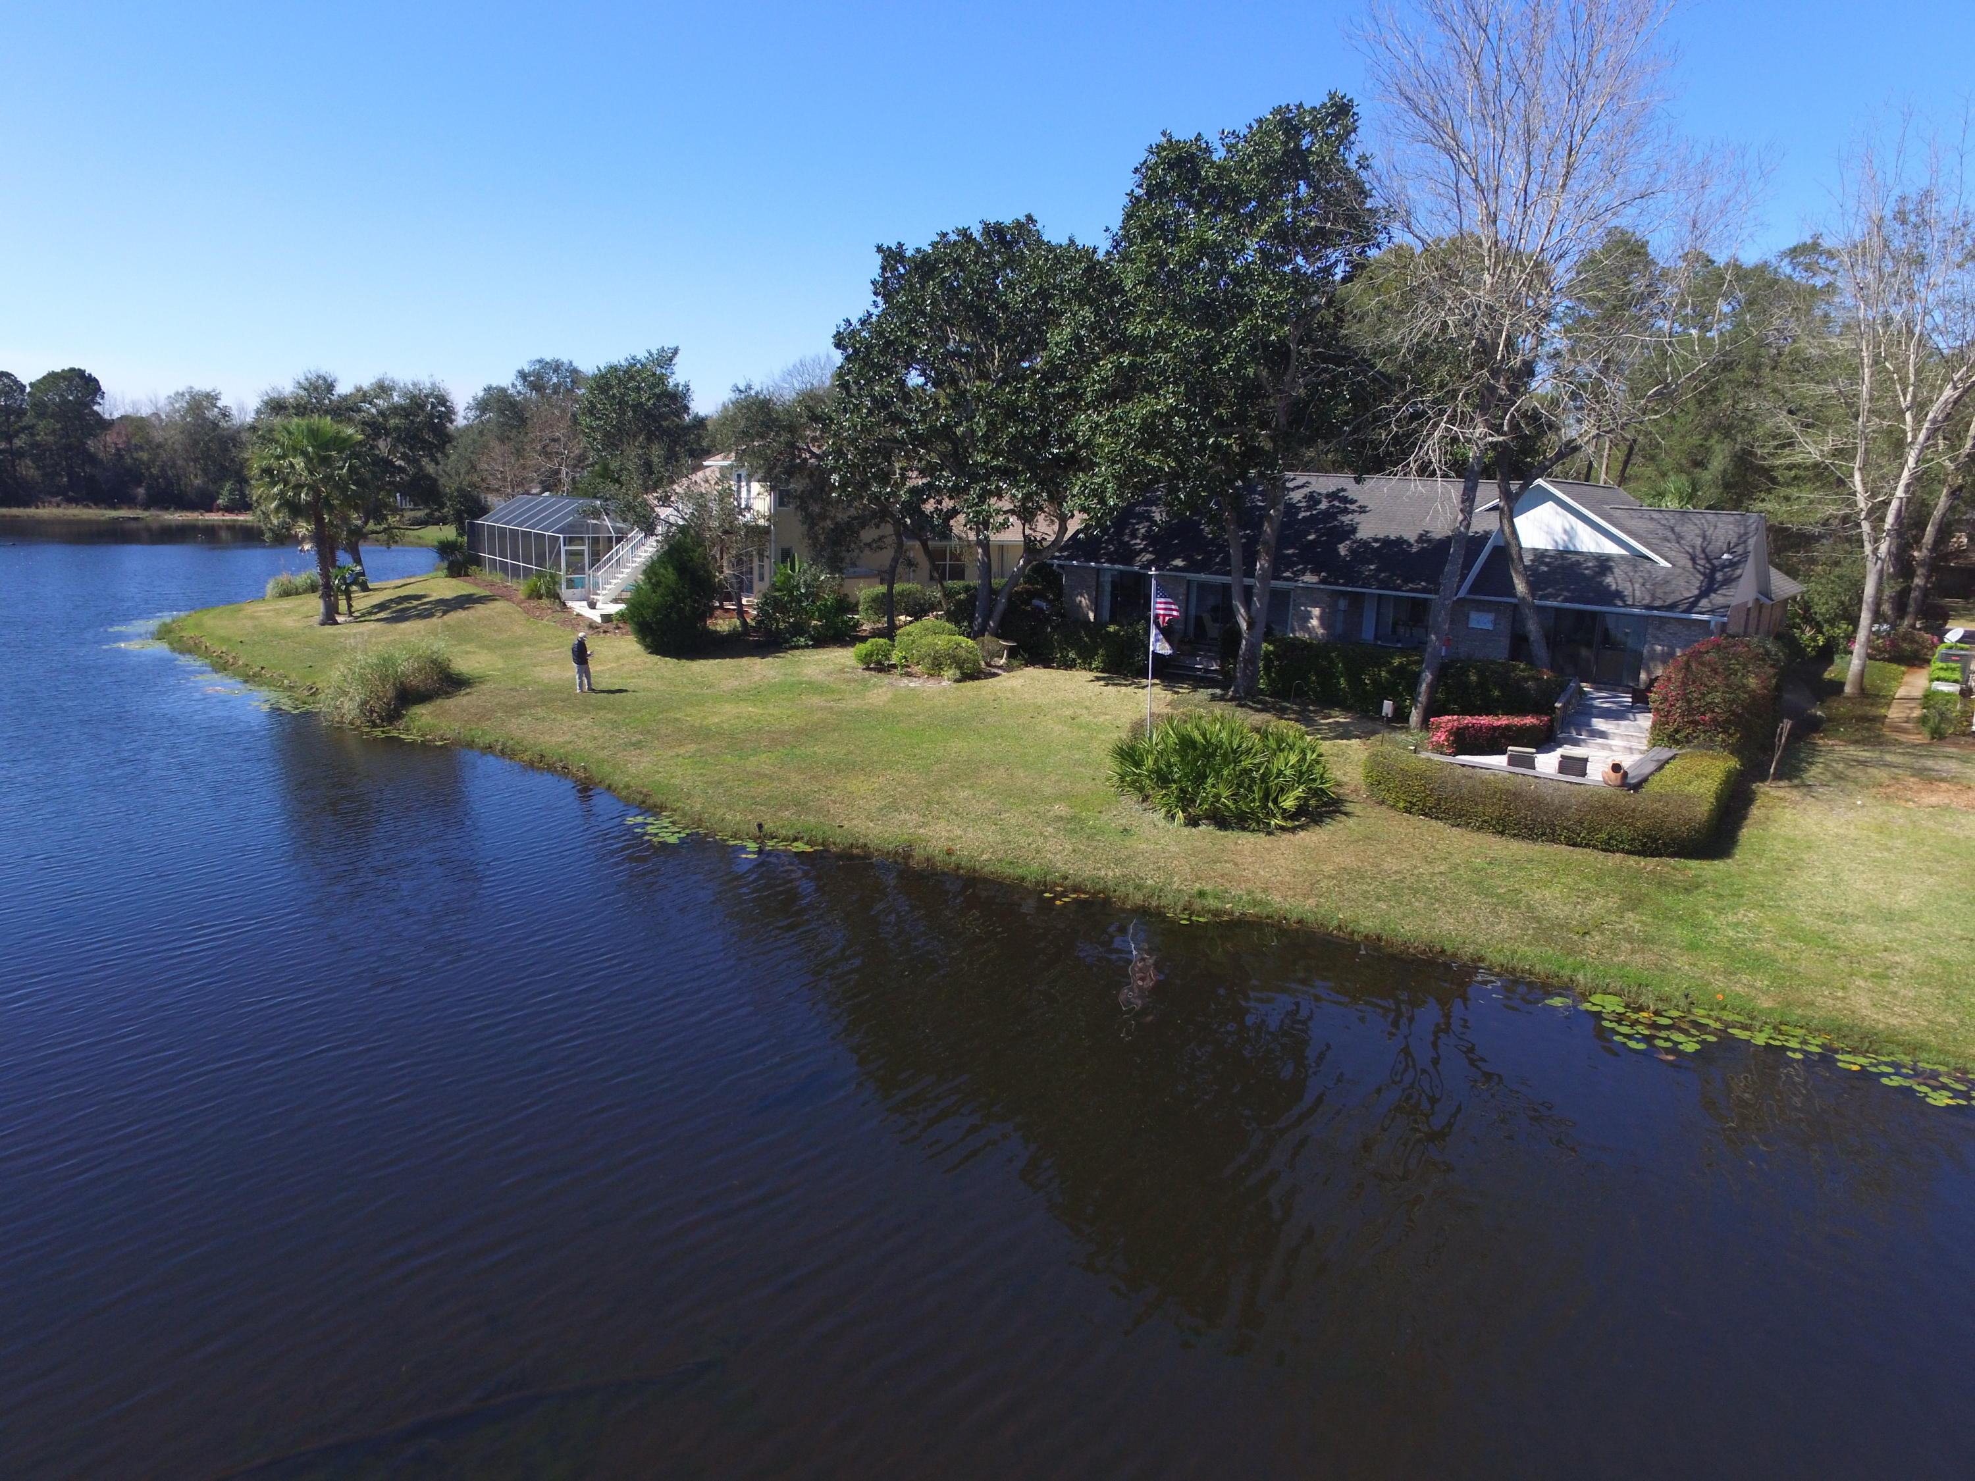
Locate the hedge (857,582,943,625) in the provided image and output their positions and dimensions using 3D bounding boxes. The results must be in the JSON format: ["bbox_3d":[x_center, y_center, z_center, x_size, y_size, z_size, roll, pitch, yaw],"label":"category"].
[{"bbox_3d":[-3.428,-5.412,44.951,3.300,1.550,1.700,-2,13,-15],"label":"hedge"}]

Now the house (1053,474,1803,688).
[{"bbox_3d":[17.202,-7.354,46.372,24.200,6.500,17.200,12,16,37],"label":"house"}]

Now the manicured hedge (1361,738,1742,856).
[{"bbox_3d":[12.024,0.996,24.351,6.700,1.150,5.500,12,16,37],"label":"manicured hedge"}]

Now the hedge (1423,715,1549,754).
[{"bbox_3d":[11.859,-0.096,27.077,2.900,0.850,1.100,1,13,-3],"label":"hedge"}]

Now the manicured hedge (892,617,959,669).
[{"bbox_3d":[-1.971,-3.129,36.538,2.150,1.600,2.100,2,13,0],"label":"manicured hedge"}]

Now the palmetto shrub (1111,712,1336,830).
[{"bbox_3d":[5.137,0.488,25.106,4.600,1.950,4.300,2,13,0],"label":"palmetto shrub"}]

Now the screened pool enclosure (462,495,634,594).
[{"bbox_3d":[-18.684,-8.942,51.407,5.400,3.800,12.000,-9,17,-39],"label":"screened pool enclosure"}]

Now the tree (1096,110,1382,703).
[{"bbox_3d":[7.185,-8.762,31.180,7.400,15.500,7.400,2,13,0],"label":"tree"}]

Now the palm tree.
[{"bbox_3d":[-27.135,-8.678,45.712,4.000,8.200,4.000,2,13,0],"label":"palm tree"}]

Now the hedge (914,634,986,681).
[{"bbox_3d":[-1.136,-2.622,34.801,2.150,1.400,2.100,2,13,0],"label":"hedge"}]

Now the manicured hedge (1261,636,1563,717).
[{"bbox_3d":[12.068,-1.934,33.425,9.000,1.650,2.200,11,16,36],"label":"manicured hedge"}]

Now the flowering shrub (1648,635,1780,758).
[{"bbox_3d":[18.045,-1.110,28.338,2.850,2.950,2.900,2,13,0],"label":"flowering shrub"}]

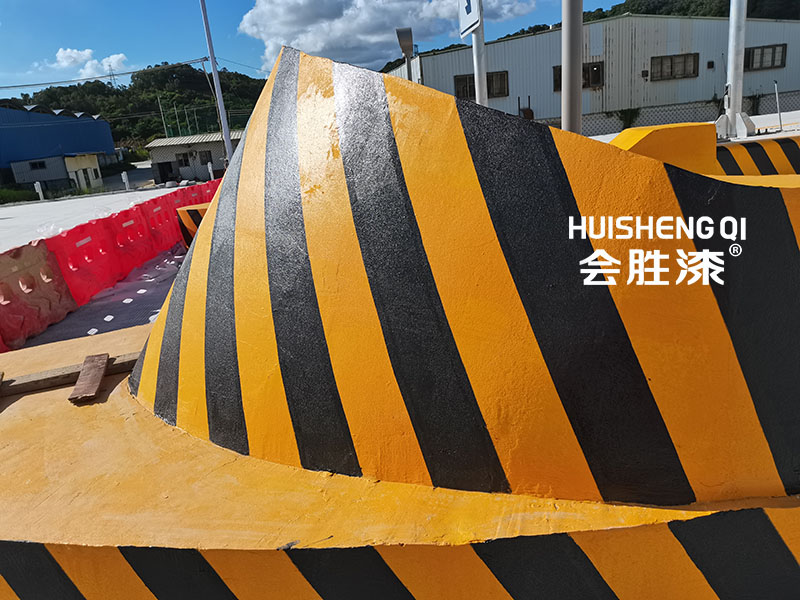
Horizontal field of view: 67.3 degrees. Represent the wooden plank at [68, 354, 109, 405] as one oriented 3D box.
[{"bbox_3d":[-1.571,0.386,3.054,0.115,0.020,0.518,-12,21,-16],"label":"wooden plank"}]

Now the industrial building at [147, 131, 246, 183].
[{"bbox_3d":[-14.097,-11.565,47.922,9.500,3.500,5.500,-6,17,0],"label":"industrial building"}]

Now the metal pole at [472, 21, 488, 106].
[{"bbox_3d":[0.834,-1.521,5.840,0.120,2.200,0.120,-6,17,0],"label":"metal pole"}]

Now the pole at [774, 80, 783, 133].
[{"bbox_3d":[6.535,-3.331,10.374,0.045,0.870,0.045,-17,17,3],"label":"pole"}]

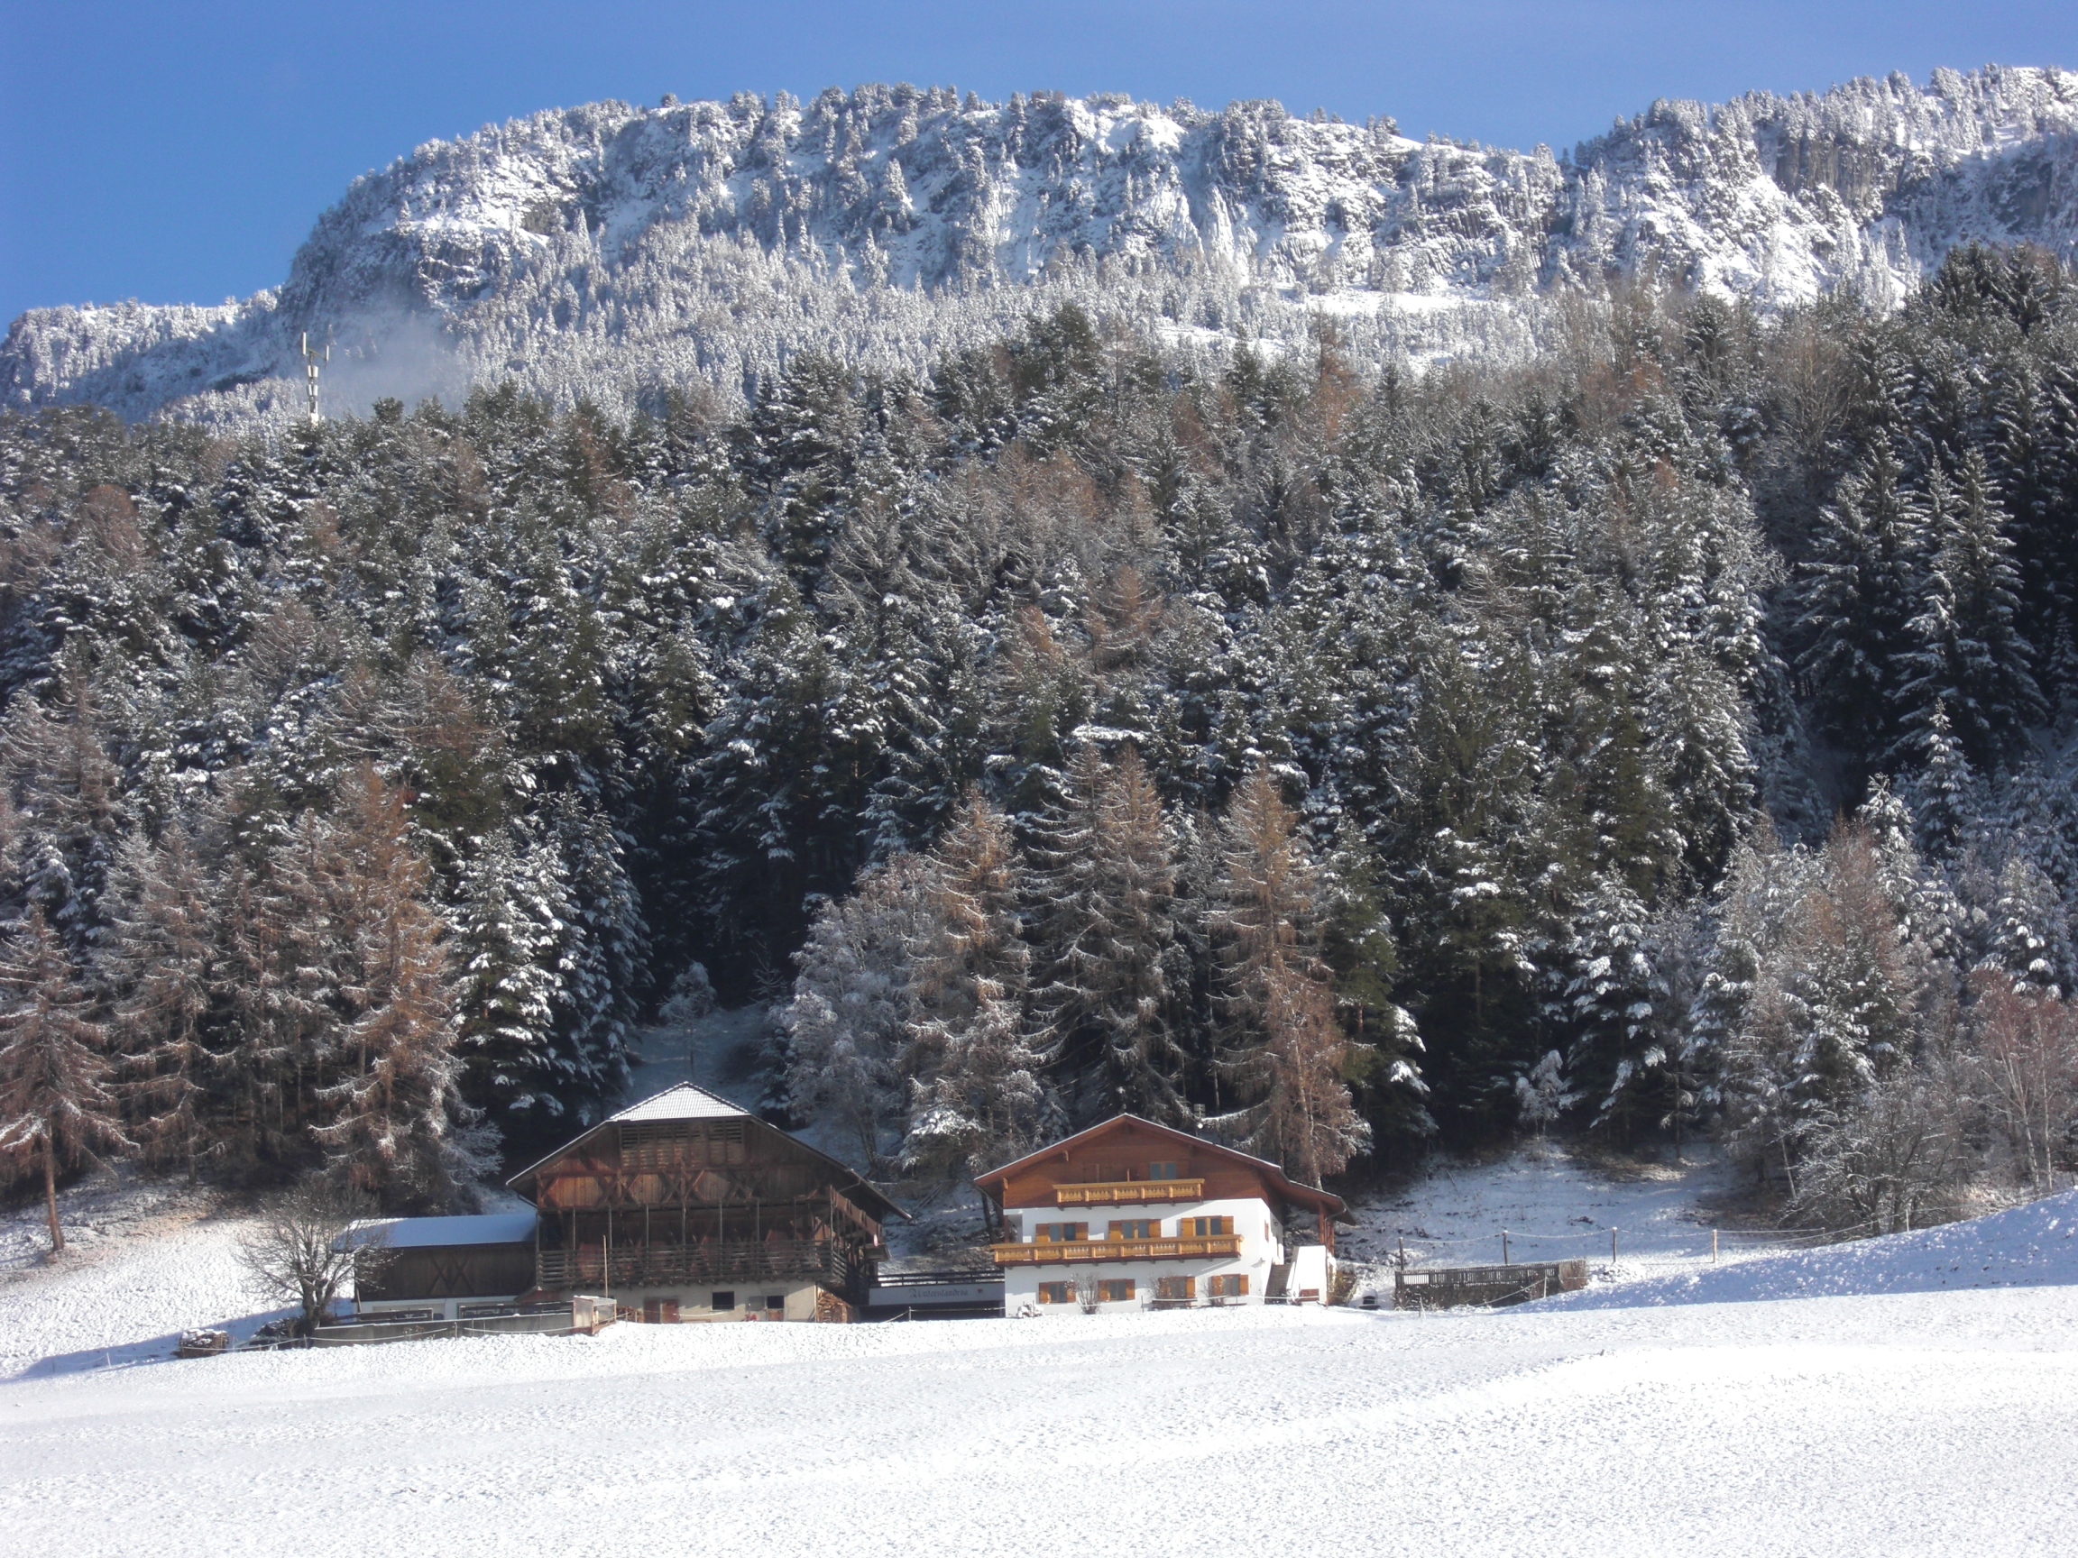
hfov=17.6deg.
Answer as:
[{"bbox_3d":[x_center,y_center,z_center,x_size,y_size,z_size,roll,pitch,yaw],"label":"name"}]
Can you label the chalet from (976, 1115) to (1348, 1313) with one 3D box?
[{"bbox_3d":[7.270,25.010,373.020,19.440,10.740,18.000,-3,-10,6],"label":"chalet"}]

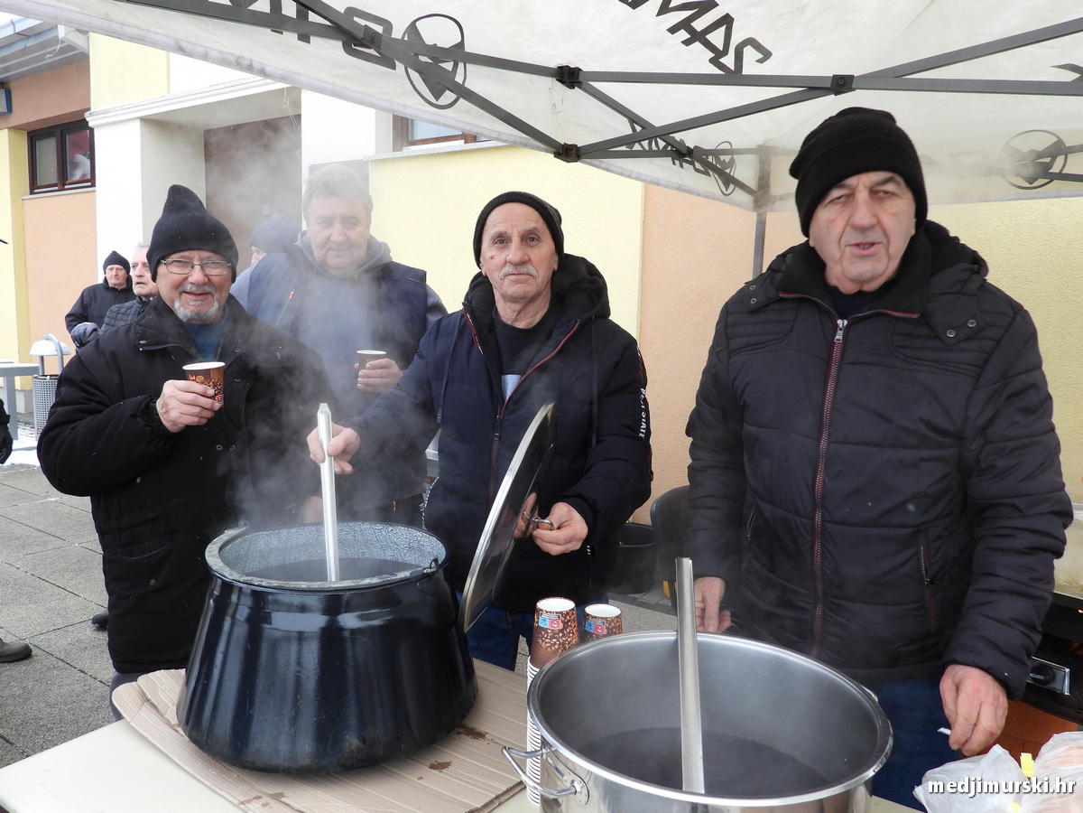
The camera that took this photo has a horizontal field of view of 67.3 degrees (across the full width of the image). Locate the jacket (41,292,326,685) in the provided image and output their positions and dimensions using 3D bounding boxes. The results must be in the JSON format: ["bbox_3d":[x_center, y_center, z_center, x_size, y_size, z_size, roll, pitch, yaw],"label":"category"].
[{"bbox_3d":[-0.739,0.159,1.740,0.630,0.775,0.450,-2,7,-30],"label":"jacket"}]

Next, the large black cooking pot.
[{"bbox_3d":[-0.344,0.375,1.336,0.475,0.288,0.475,1,6,0],"label":"large black cooking pot"}]

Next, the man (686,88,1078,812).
[{"bbox_3d":[0.511,0.405,1.394,0.620,1.735,0.400,5,7,28],"label":"man"}]

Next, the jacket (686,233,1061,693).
[{"bbox_3d":[0.520,0.055,1.356,0.620,0.740,0.370,5,7,28],"label":"jacket"}]

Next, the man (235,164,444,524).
[{"bbox_3d":[-0.548,0.251,2.256,0.600,1.800,0.450,0,6,-12],"label":"man"}]

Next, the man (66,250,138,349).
[{"bbox_3d":[-2.943,-0.175,5.657,0.620,1.780,0.360,-1,7,-25],"label":"man"}]

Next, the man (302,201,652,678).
[{"bbox_3d":[-0.085,0.385,1.728,0.600,1.672,0.520,3,6,14],"label":"man"}]

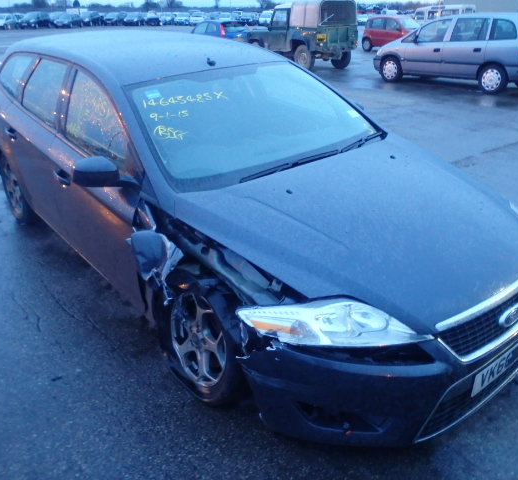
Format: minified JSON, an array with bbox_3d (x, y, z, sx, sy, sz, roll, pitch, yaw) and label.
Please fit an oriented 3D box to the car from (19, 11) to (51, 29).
[{"bbox_3d":[-23.463,-23.158,54.587,1.790,1.580,4.350,2,24,5],"label":"car"}]

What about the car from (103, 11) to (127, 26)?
[{"bbox_3d":[-17.215,-26.379,62.105,1.760,1.470,4.300,1,24,3],"label":"car"}]

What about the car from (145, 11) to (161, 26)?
[{"bbox_3d":[-12.595,-26.414,62.099,1.760,1.500,4.300,0,24,0],"label":"car"}]

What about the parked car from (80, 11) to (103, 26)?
[{"bbox_3d":[-19.148,-25.621,60.008,1.760,1.520,4.300,2,24,5],"label":"parked car"}]

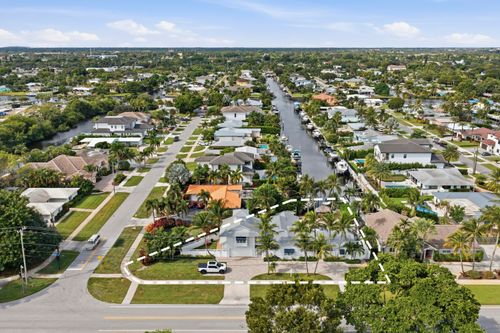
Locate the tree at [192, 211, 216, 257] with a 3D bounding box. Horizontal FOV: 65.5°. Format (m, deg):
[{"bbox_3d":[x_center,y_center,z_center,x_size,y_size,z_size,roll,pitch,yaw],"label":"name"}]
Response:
[{"bbox_3d":[-9.650,15.007,82.032,4.900,9.700,4.700,0,17,1],"label":"tree"}]

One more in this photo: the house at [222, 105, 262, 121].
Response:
[{"bbox_3d":[-5.000,-33.985,247.458,25.500,8.300,19.000,0,17,0],"label":"house"}]

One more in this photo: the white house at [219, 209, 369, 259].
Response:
[{"bbox_3d":[9.600,14.163,90.560,31.400,6.300,17.500,0,17,1],"label":"white house"}]

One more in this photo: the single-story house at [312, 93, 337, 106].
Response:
[{"bbox_3d":[61.300,-52.870,309.111,19.000,6.000,23.000,4,17,11],"label":"single-story house"}]

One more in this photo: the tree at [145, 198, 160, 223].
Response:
[{"bbox_3d":[-25.665,11.546,102.317,4.210,6.700,4.210,0,17,0],"label":"tree"}]

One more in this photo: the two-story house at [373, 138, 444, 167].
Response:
[{"bbox_3d":[60.800,-5.971,152.478,25.000,8.400,20.000,0,17,1],"label":"two-story house"}]

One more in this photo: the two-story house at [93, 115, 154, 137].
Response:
[{"bbox_3d":[-66.000,-21.178,205.363,28.000,8.600,22.000,0,17,0],"label":"two-story house"}]

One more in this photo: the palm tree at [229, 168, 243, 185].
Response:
[{"bbox_3d":[-4.300,3.705,124.067,4.600,6.600,4.600,0,17,1],"label":"palm tree"}]

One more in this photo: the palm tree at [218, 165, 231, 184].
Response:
[{"bbox_3d":[-8.278,3.069,127.439,4.430,8.120,4.430,0,17,0],"label":"palm tree"}]

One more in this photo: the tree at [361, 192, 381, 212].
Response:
[{"bbox_3d":[33.250,9.880,107.220,5.350,6.100,5.350,0,17,1],"label":"tree"}]

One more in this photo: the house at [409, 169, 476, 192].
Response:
[{"bbox_3d":[62.350,4.160,128.550,17.300,4.500,16.700,0,17,1],"label":"house"}]

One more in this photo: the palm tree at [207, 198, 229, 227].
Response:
[{"bbox_3d":[-8.263,11.890,99.590,5.250,7.650,5.250,0,17,0],"label":"palm tree"}]

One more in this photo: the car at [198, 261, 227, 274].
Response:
[{"bbox_3d":[-7.350,20.233,78.303,5.800,1.900,2.000,0,17,1],"label":"car"}]

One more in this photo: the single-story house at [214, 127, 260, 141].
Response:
[{"bbox_3d":[-6.000,-15.710,193.680,22.000,4.200,15.500,0,17,1],"label":"single-story house"}]

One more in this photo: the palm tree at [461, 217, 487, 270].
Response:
[{"bbox_3d":[44.910,15.890,78.360,5.270,11.580,5.270,0,17,1],"label":"palm tree"}]

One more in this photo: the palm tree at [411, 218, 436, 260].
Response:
[{"bbox_3d":[36.100,15.539,81.149,4.900,9.200,4.900,0,17,1],"label":"palm tree"}]

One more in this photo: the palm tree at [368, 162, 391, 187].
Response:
[{"bbox_3d":[43.092,2.761,128.352,6.680,8.170,6.680,0,17,0],"label":"palm tree"}]

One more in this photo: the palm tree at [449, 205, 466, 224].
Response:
[{"bbox_3d":[54.265,12.506,101.652,4.450,5.260,4.450,0,17,0],"label":"palm tree"}]

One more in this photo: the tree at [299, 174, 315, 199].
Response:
[{"bbox_3d":[16.990,6.180,116.590,4.620,7.660,4.620,0,17,1],"label":"tree"}]

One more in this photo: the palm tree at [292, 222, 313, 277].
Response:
[{"bbox_3d":[10.460,16.130,77.080,4.110,11.860,4.110,0,17,1],"label":"palm tree"}]

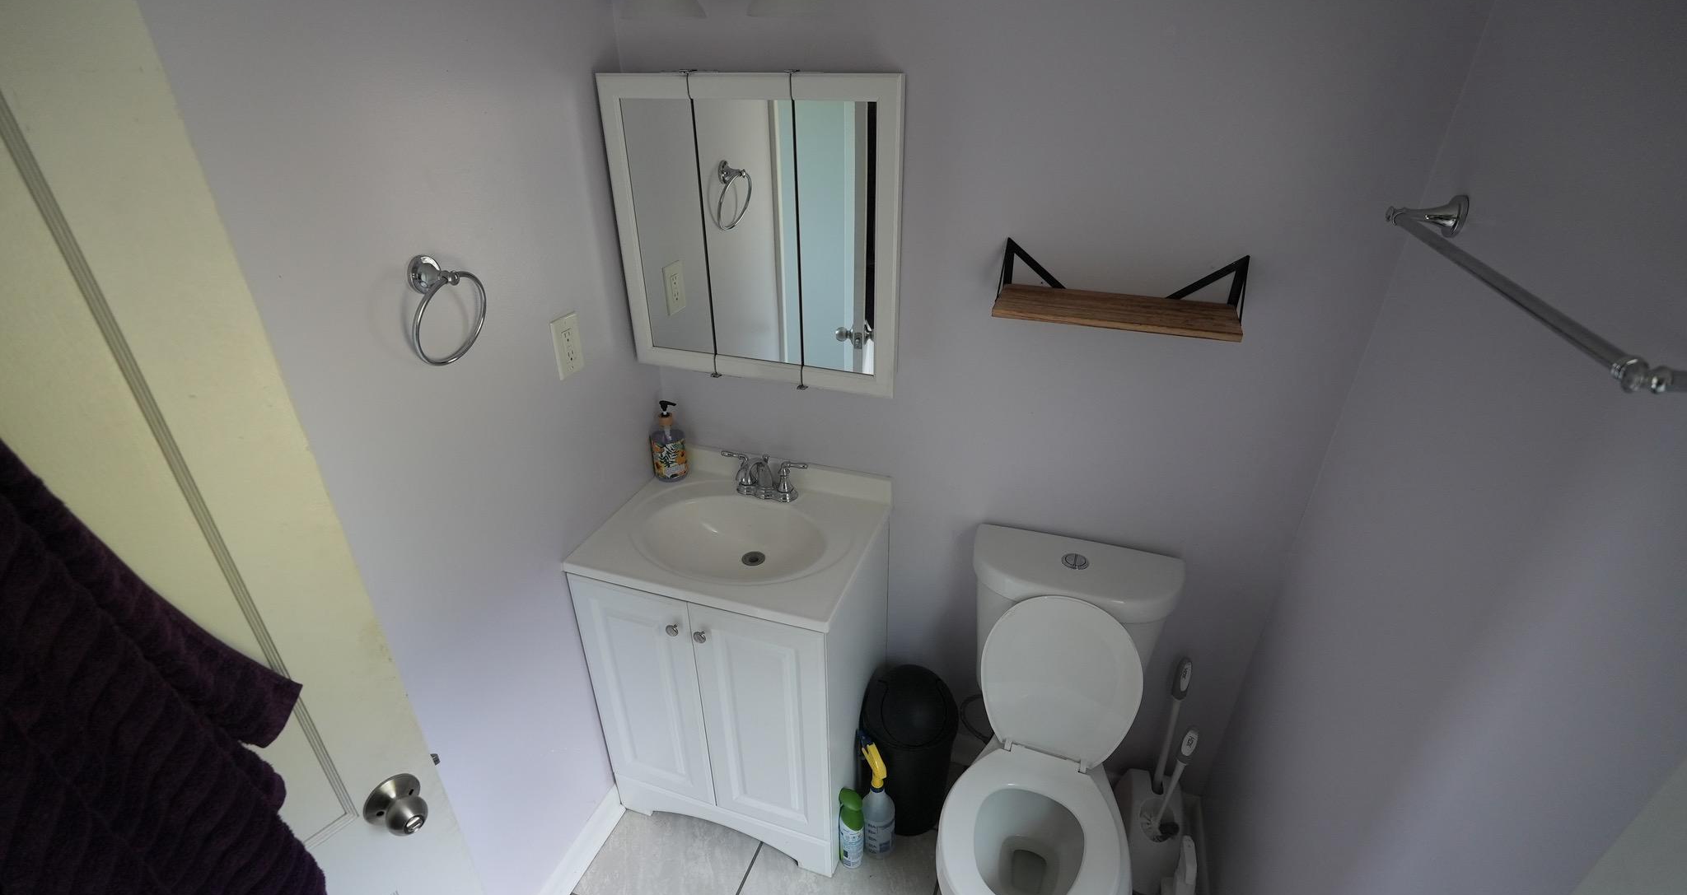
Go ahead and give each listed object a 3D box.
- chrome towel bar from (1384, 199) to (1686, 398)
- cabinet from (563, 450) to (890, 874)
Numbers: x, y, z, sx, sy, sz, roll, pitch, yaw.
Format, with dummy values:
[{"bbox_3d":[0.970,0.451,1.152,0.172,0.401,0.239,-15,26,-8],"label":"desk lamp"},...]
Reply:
[{"bbox_3d":[0.741,-0.196,0.833,0.093,0.055,0.673,9,30,17],"label":"chrome towel bar"},{"bbox_3d":[-0.240,0.521,1.913,0.606,0.897,0.461,9,30,17],"label":"cabinet"}]

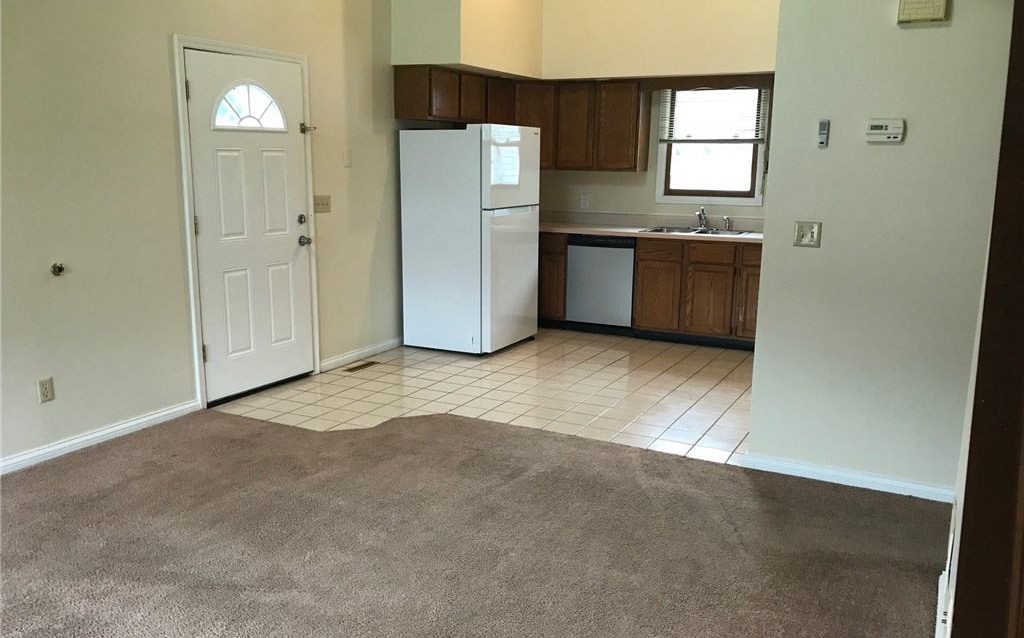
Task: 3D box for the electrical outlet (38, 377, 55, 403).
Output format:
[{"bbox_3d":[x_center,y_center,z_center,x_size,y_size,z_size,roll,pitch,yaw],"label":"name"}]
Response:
[{"bbox_3d":[-2.244,0.345,3.997,0.012,0.114,0.071,6,13,28],"label":"electrical outlet"}]

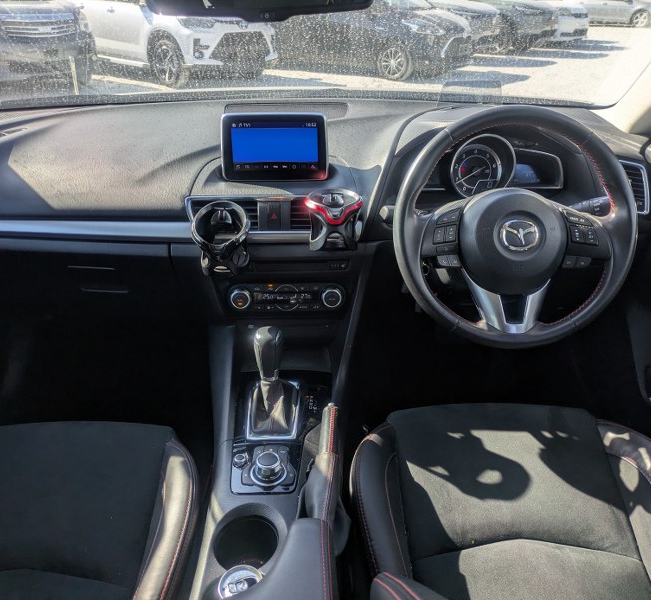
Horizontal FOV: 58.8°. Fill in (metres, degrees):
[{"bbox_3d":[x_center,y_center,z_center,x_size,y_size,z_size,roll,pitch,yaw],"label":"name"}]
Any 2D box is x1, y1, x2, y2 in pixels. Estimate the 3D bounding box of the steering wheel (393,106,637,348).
[{"bbox_3d":[0.287,-0.111,0.901,0.370,0.370,0.105,1,2,-2],"label":"steering wheel"}]

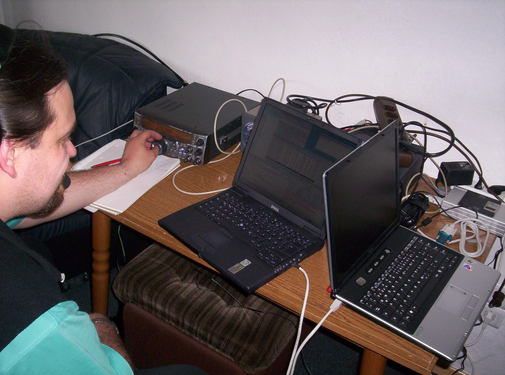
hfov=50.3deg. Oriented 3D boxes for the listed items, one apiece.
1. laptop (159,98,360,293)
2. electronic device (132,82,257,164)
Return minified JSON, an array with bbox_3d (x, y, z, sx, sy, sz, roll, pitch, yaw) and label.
[{"bbox_3d":[0.016,0.000,1.313,0.321,0.281,0.362,30,39,34],"label":"laptop"},{"bbox_3d":[-0.183,-0.224,1.818,0.267,0.102,0.344,19,34,21],"label":"electronic device"}]

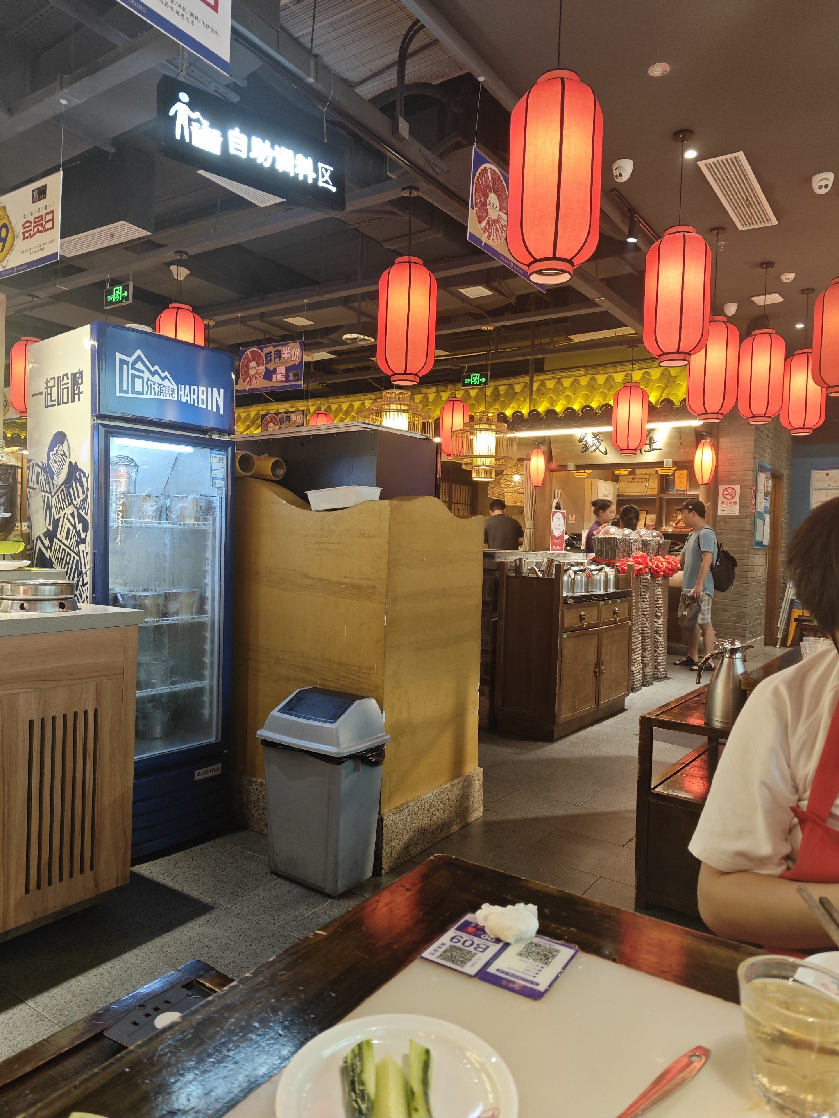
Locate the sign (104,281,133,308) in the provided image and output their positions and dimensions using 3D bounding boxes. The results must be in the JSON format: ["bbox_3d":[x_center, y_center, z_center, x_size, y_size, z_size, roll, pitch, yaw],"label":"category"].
[{"bbox_3d":[-2.467,-2.166,6.100,0.355,0.155,0.030,3,2,35],"label":"sign"}]

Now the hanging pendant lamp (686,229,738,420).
[{"bbox_3d":[1.841,-1.460,4.631,0.300,1.165,0.300,3,2,35],"label":"hanging pendant lamp"}]

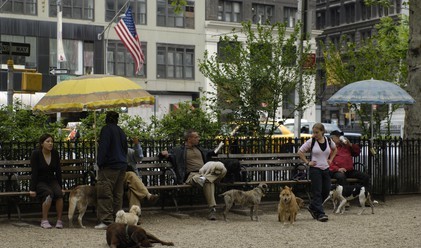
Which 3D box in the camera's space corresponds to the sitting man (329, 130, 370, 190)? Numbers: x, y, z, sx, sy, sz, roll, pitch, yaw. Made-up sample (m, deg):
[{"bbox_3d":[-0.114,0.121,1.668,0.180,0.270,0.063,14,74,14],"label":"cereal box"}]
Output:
[{"bbox_3d":[2.570,0.840,19.500,0.680,1.360,0.800,0,0,-30],"label":"sitting man"}]

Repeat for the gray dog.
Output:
[{"bbox_3d":[0.532,1.257,16.900,0.810,0.600,0.240,0,0,-9],"label":"gray dog"}]

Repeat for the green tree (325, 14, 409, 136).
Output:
[{"bbox_3d":[3.709,-0.559,25.000,2.200,4.000,2.100,0,0,0],"label":"green tree"}]

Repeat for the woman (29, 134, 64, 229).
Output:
[{"bbox_3d":[-2.495,0.858,16.000,0.520,1.360,0.800,0,0,-18],"label":"woman"}]

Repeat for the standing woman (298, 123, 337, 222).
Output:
[{"bbox_3d":[1.728,0.787,16.900,0.600,1.550,0.420,0,0,-6],"label":"standing woman"}]

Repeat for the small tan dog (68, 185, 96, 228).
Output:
[{"bbox_3d":[-1.740,1.220,15.980,0.950,0.680,0.290,0,0,-34],"label":"small tan dog"}]

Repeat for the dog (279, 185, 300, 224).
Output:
[{"bbox_3d":[1.230,1.270,16.500,0.320,0.580,0.520,0,0,6],"label":"dog"}]

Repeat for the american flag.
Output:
[{"bbox_3d":[-4.776,-4.923,62.000,1.900,4.000,0.800,0,0,30],"label":"american flag"}]

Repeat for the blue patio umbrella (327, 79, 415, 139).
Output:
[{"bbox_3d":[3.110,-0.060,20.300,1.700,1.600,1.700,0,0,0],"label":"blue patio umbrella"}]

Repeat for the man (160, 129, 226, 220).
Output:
[{"bbox_3d":[-0.270,0.800,16.900,0.920,1.400,0.880,0,0,-25],"label":"man"}]

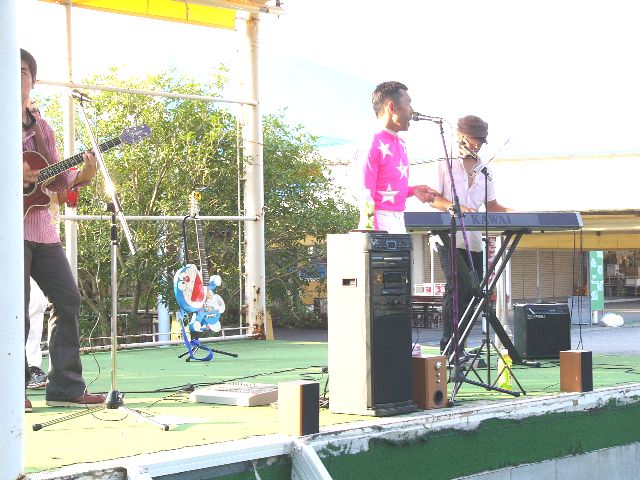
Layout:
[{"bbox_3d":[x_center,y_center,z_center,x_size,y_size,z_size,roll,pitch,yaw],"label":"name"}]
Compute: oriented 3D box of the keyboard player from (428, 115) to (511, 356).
[{"bbox_3d":[1.009,-0.024,9.850,0.500,1.640,0.430,-1,0,-18],"label":"keyboard player"}]

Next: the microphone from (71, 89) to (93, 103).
[{"bbox_3d":[-1.097,-0.664,6.800,0.050,0.050,0.170,-1,0,-37],"label":"microphone"}]

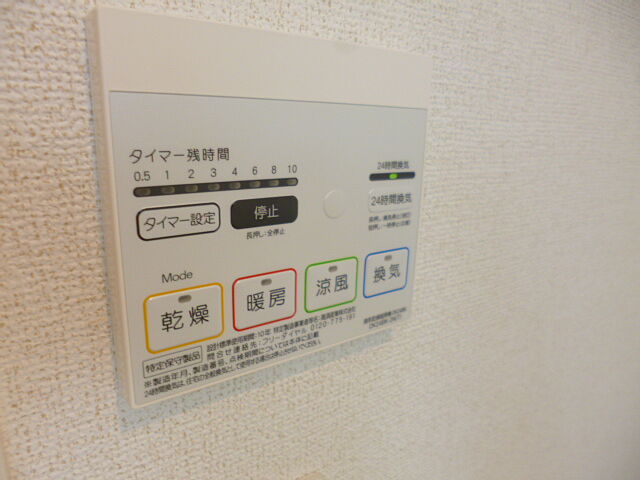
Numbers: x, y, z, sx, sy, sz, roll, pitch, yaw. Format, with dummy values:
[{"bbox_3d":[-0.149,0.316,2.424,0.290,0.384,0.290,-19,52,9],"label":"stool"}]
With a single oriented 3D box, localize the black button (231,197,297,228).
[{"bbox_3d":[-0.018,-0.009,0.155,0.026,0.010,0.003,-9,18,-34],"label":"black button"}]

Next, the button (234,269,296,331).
[{"bbox_3d":[-0.019,0.022,0.163,0.026,0.020,0.003,-9,18,-34],"label":"button"}]

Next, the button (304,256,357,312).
[{"bbox_3d":[0.006,0.018,0.180,0.026,0.020,0.003,-9,18,-34],"label":"button"}]

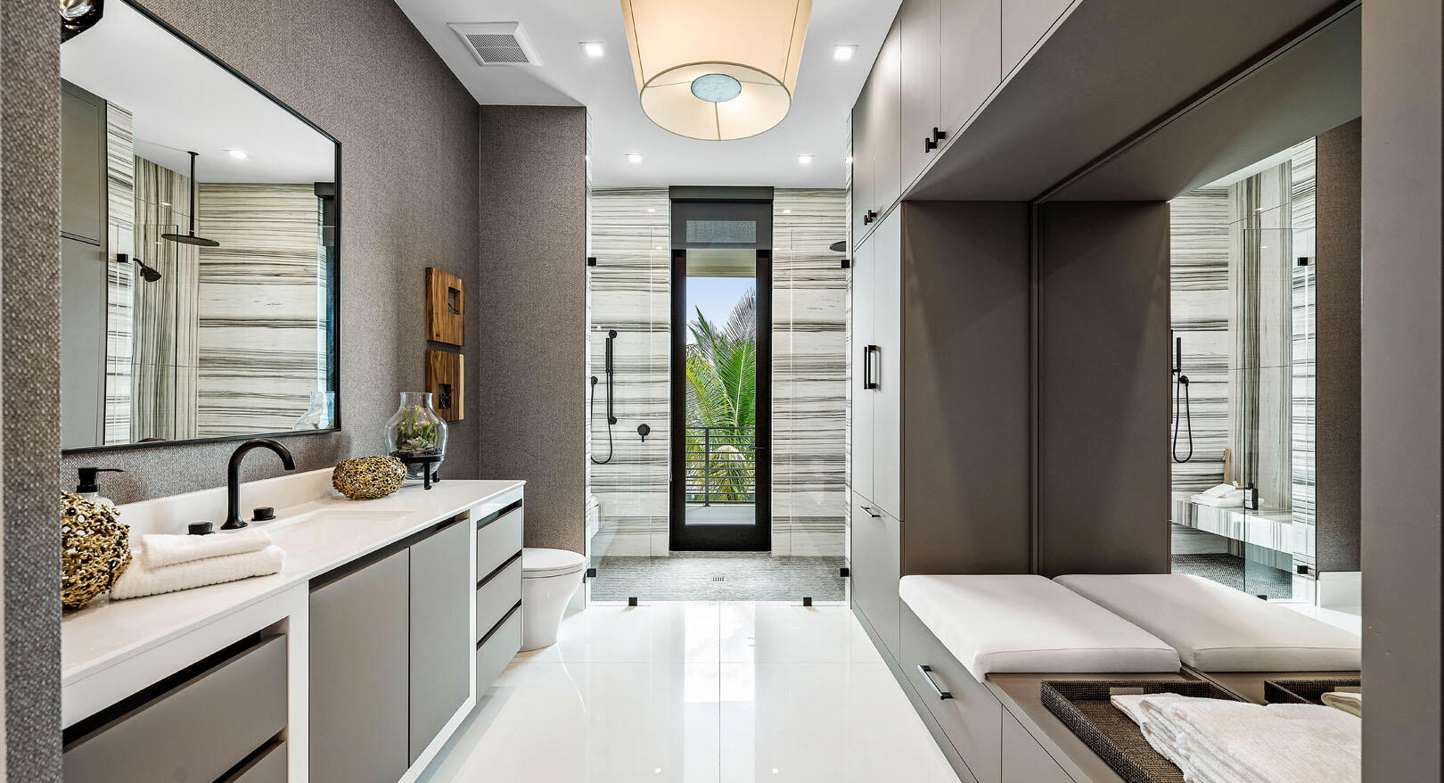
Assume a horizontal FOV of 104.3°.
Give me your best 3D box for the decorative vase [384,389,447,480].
[{"bbox_3d":[-1.266,0.200,2.340,0.240,0.392,0.240,0,-1,0],"label":"decorative vase"}]

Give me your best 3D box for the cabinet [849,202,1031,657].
[{"bbox_3d":[1.085,0.223,2.958,0.589,2.120,0.924,0,-1,0],"label":"cabinet"}]

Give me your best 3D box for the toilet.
[{"bbox_3d":[-1.083,0.963,2.955,0.735,0.700,0.380,0,-1,0],"label":"toilet"}]

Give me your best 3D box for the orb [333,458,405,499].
[{"bbox_3d":[-1.273,0.312,2.030,0.230,0.158,0.230,0,-1,0],"label":"orb"}]

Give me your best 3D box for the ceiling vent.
[{"bbox_3d":[-1.123,-1.727,2.820,0.333,0.025,0.340,0,-1,0],"label":"ceiling vent"}]

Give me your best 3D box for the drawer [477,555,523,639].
[{"bbox_3d":[-1.091,0.802,2.208,0.450,0.190,0.445,0,-1,0],"label":"drawer"}]

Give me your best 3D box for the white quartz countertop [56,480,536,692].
[{"bbox_3d":[-1.157,0.395,1.558,0.577,0.025,1.915,0,-1,0],"label":"white quartz countertop"}]

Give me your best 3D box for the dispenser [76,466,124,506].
[{"bbox_3d":[-1.335,0.271,1.200,0.110,0.217,0.074,0,-1,3],"label":"dispenser"}]

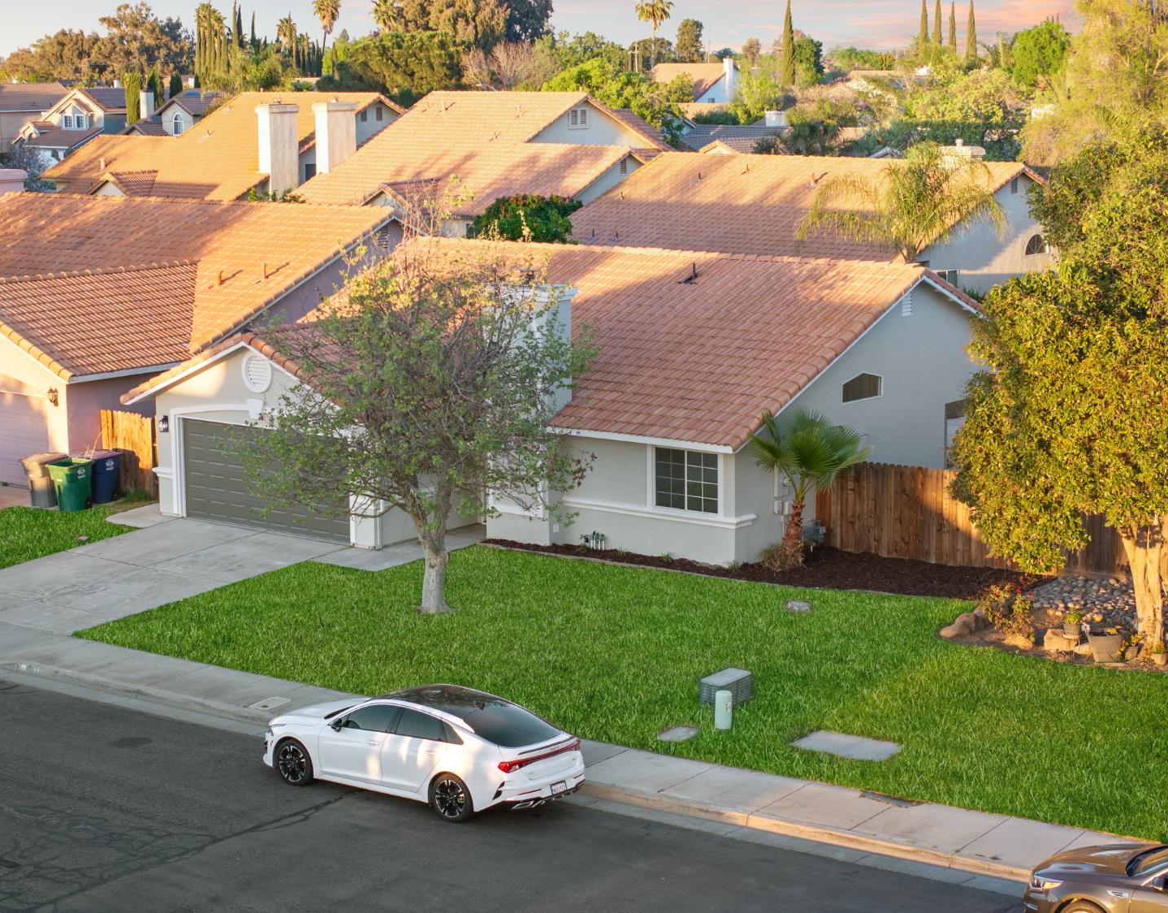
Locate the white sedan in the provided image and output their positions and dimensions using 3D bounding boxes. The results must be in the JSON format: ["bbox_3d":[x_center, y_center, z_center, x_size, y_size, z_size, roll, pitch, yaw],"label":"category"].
[{"bbox_3d":[-2.265,3.861,33.738,4.905,1.445,1.860,7,11,37],"label":"white sedan"}]

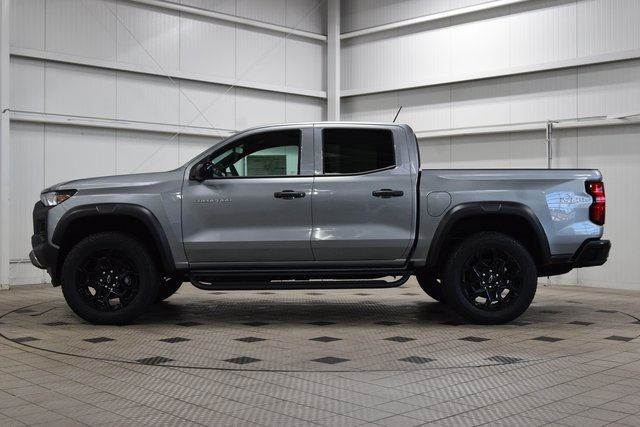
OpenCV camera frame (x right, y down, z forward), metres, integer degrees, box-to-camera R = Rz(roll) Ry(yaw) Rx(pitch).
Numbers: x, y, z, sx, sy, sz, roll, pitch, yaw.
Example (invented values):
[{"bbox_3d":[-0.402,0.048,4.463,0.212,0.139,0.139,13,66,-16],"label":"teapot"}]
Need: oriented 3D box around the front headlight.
[{"bbox_3d":[-2.300,-0.134,7.250,0.360,0.160,0.360,0,0,-2],"label":"front headlight"}]

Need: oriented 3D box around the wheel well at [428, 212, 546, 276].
[{"bbox_3d":[1.477,0.272,7.310,1.020,0.530,0.300,0,0,-2],"label":"wheel well"}]

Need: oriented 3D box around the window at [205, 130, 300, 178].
[{"bbox_3d":[-0.617,-0.532,7.310,0.880,0.475,0.075,0,-20,-1],"label":"window"}]

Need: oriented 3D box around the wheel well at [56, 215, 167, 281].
[{"bbox_3d":[-1.812,0.295,7.220,0.970,0.570,0.300,0,0,-2],"label":"wheel well"}]

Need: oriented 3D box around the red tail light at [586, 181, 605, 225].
[{"bbox_3d":[2.440,-0.093,7.290,0.180,0.390,0.170,0,0,-2],"label":"red tail light"}]

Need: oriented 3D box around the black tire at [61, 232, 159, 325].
[{"bbox_3d":[-1.838,0.570,7.224,0.800,0.800,0.270,0,1,-1],"label":"black tire"}]

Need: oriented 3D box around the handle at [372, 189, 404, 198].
[{"bbox_3d":[0.597,-0.174,7.185,0.268,0.072,0.060,0,1,-1],"label":"handle"}]

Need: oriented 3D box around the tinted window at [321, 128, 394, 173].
[{"bbox_3d":[0.348,-0.556,7.330,0.650,0.450,0.070,0,-20,-1],"label":"tinted window"}]

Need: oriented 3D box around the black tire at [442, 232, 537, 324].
[{"bbox_3d":[1.498,0.575,7.300,0.800,0.800,0.270,0,1,-1],"label":"black tire"}]

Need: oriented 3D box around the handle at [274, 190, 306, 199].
[{"bbox_3d":[-0.265,-0.165,7.165,0.268,0.072,0.060,0,1,-1],"label":"handle"}]

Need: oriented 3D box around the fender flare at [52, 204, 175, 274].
[{"bbox_3d":[-1.810,0.212,7.155,1.080,0.605,0.130,0,1,-1],"label":"fender flare"}]

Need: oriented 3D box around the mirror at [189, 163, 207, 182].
[{"bbox_3d":[-1.066,-0.356,7.090,0.160,0.190,0.270,0,0,-2],"label":"mirror"}]

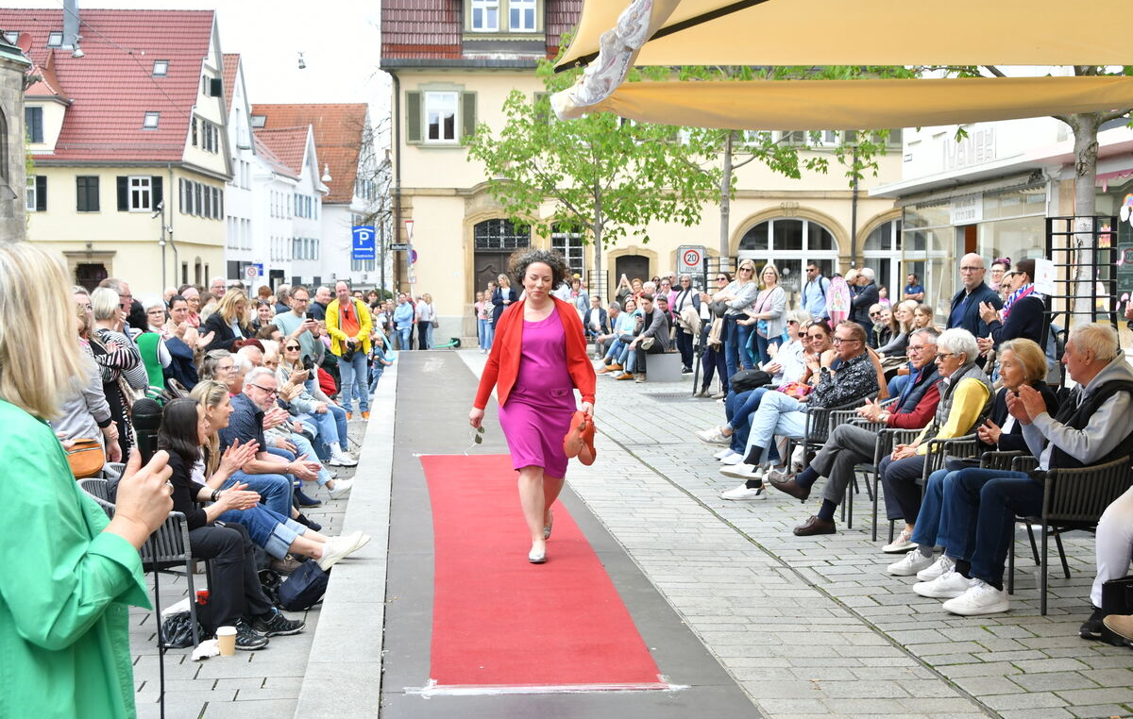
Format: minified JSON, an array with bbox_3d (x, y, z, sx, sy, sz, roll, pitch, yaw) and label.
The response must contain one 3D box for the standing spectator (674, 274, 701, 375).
[{"bbox_3d":[2.008,-0.583,25.242,0.520,1.640,0.360,1,3,23],"label":"standing spectator"}]

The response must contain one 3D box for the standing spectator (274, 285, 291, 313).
[{"bbox_3d":[-3.470,-0.076,18.458,0.340,1.690,0.520,-2,4,-39],"label":"standing spectator"}]

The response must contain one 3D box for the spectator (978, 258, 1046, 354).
[{"bbox_3d":[3.292,0.101,11.100,0.520,1.680,0.500,1,3,13],"label":"spectator"}]

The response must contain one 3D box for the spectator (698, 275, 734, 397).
[{"bbox_3d":[2.049,-0.354,20.459,0.480,1.650,0.500,-1,3,-30],"label":"spectator"}]

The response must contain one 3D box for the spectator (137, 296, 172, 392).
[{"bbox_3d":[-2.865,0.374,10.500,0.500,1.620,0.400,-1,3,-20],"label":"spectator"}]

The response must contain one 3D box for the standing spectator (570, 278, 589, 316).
[{"bbox_3d":[0.247,-0.872,30.960,0.500,1.610,0.330,1,3,6],"label":"standing spectator"}]

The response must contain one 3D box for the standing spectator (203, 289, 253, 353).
[{"bbox_3d":[-2.941,0.186,13.242,0.500,1.620,0.400,-3,4,-41],"label":"standing spectator"}]

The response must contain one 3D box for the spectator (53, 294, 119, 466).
[{"bbox_3d":[-2.868,0.437,8.909,0.380,1.630,0.500,0,3,-15],"label":"spectator"}]

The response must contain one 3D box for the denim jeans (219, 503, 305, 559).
[{"bbox_3d":[-1.656,0.856,7.850,0.680,0.400,0.420,0,3,6],"label":"denim jeans"}]

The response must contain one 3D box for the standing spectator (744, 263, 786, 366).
[{"bbox_3d":[2.265,-0.247,17.300,0.520,1.680,0.450,2,4,37],"label":"standing spectator"}]

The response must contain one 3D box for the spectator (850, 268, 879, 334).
[{"bbox_3d":[4.214,-0.427,21.345,0.380,1.730,0.520,0,3,9],"label":"spectator"}]

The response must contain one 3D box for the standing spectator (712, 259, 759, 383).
[{"bbox_3d":[2.087,-0.343,18.245,0.500,1.740,0.400,3,4,45],"label":"standing spectator"}]

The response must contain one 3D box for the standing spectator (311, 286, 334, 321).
[{"bbox_3d":[-3.137,-0.110,19.258,0.360,1.680,0.520,2,3,34],"label":"standing spectator"}]

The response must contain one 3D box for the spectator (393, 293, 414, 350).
[{"bbox_3d":[-4.151,-0.768,38.500,0.520,1.760,0.380,-1,3,-12],"label":"spectator"}]

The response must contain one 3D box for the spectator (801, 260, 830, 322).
[{"bbox_3d":[3.294,-0.410,20.046,0.520,1.770,0.360,2,4,38],"label":"spectator"}]

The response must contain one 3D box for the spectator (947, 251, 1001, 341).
[{"bbox_3d":[3.048,0.073,11.345,0.520,1.730,0.360,2,4,36],"label":"spectator"}]

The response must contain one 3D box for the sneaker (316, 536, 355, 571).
[{"bbox_3d":[-1.192,0.984,7.930,0.285,0.120,0.100,-36,0,-2],"label":"sneaker"}]

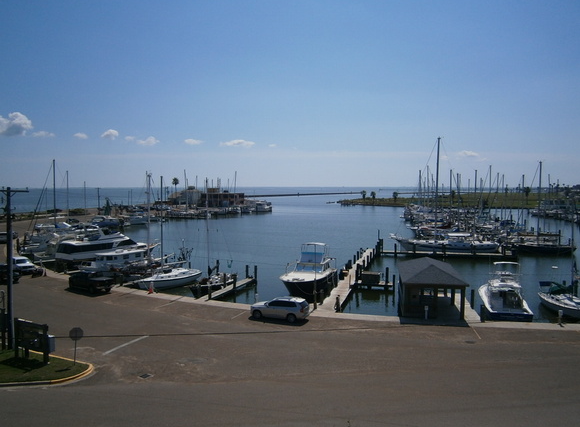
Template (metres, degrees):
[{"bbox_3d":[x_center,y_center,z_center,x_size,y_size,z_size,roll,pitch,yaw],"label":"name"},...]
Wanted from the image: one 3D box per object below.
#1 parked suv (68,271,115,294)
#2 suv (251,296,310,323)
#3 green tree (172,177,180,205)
[{"bbox_3d":[-19.930,6.850,43.630,4.720,1.770,1.870,2,4,32],"label":"parked suv"},{"bbox_3d":[-0.830,7.480,34.600,4.700,1.690,1.870,1,4,19],"label":"suv"},{"bbox_3d":[-56.200,-10.400,215.000,3.400,14.600,3.400,0,4,0],"label":"green tree"}]

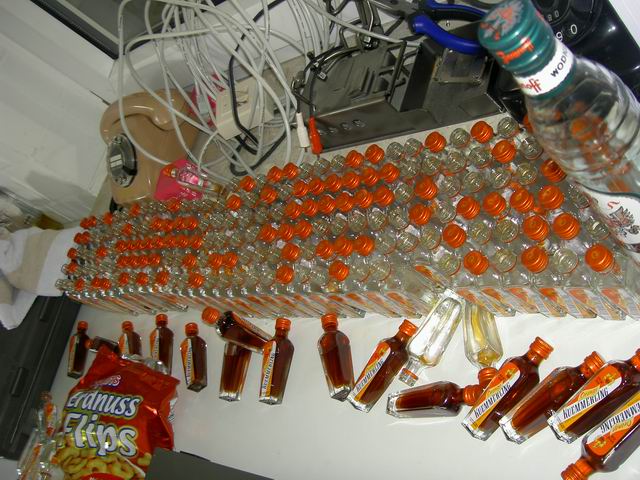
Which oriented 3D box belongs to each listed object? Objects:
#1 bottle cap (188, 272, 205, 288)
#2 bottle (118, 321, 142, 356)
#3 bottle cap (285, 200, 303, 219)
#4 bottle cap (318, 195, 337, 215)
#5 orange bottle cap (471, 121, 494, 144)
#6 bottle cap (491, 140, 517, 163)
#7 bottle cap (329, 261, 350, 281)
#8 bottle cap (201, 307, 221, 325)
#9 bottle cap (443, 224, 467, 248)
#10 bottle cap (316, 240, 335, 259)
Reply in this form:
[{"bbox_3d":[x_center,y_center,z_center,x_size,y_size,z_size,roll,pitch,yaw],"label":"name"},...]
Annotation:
[{"bbox_3d":[-0.150,0.049,0.875,0.018,0.012,0.018,-6,61,45],"label":"bottle cap"},{"bbox_3d":[-0.284,0.165,1.072,0.025,0.025,0.098,-38,44,23],"label":"bottle"},{"bbox_3d":[-0.029,-0.033,0.803,0.018,0.012,0.018,-6,61,45],"label":"bottle cap"},{"bbox_3d":[0.008,-0.036,0.742,0.018,0.011,0.018,-27,46,31],"label":"bottle cap"},{"bbox_3d":[0.154,-0.102,0.683,0.018,0.012,0.018,-6,59,44],"label":"orange bottle cap"},{"bbox_3d":[0.156,-0.075,0.610,0.018,0.010,0.018,-6,58,43],"label":"bottle cap"},{"bbox_3d":[0.020,0.031,0.725,0.018,0.012,0.018,-6,59,44],"label":"bottle cap"},{"bbox_3d":[-0.119,0.083,0.788,0.018,0.011,0.018,-6,59,44],"label":"bottle cap"},{"bbox_3d":[0.107,-0.003,0.573,0.016,0.010,0.016,-5,64,46],"label":"bottle cap"},{"bbox_3d":[0.006,0.010,0.736,0.018,0.012,0.018,-6,61,45],"label":"bottle cap"}]

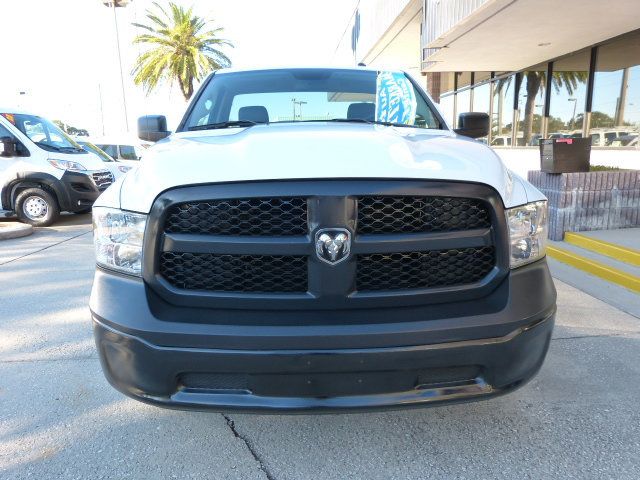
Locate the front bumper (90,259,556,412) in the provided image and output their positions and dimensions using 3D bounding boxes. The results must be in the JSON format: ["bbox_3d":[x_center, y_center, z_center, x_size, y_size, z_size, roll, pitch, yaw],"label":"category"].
[{"bbox_3d":[0.037,0.373,1.877,1.980,0.520,0.490,-1,11,-2],"label":"front bumper"}]

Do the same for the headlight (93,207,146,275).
[{"bbox_3d":[-0.818,-0.003,1.858,0.320,0.265,0.300,-1,11,-2],"label":"headlight"}]

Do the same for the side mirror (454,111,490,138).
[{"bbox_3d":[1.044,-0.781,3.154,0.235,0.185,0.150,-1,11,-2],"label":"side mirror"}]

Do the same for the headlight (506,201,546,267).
[{"bbox_3d":[0.878,-0.030,1.925,0.320,0.265,0.300,-1,11,-2],"label":"headlight"}]

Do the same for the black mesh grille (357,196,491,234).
[{"bbox_3d":[0.373,-0.086,1.666,0.520,0.140,0.100,-1,11,-2],"label":"black mesh grille"}]

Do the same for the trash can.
[{"bbox_3d":[3.088,-1.061,5.817,0.505,0.425,0.277,-2,11,-7],"label":"trash can"}]

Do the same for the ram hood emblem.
[{"bbox_3d":[0.049,0.023,1.617,0.120,0.128,0.030,-1,11,-2],"label":"ram hood emblem"}]

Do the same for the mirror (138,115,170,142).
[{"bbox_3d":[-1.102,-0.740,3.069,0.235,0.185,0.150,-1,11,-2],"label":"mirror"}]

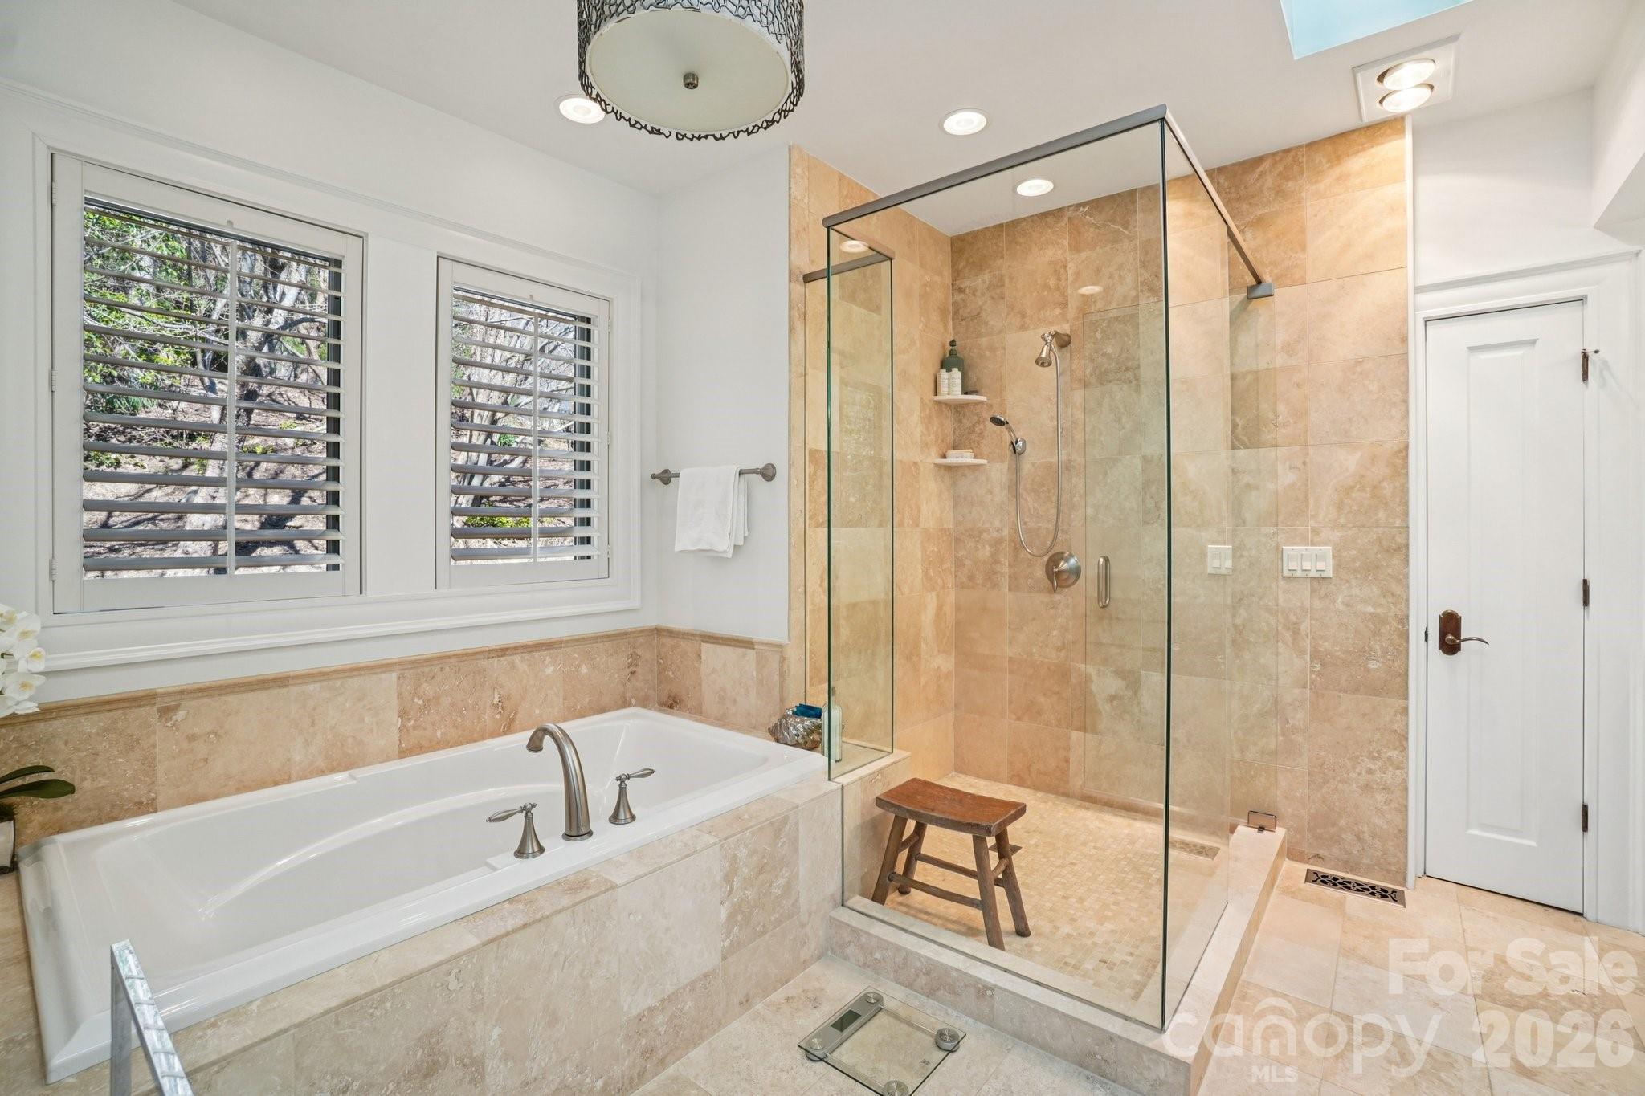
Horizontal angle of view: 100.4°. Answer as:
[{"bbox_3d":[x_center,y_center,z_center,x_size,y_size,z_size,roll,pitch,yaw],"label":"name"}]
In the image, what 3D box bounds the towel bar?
[{"bbox_3d":[-0.474,-0.301,2.816,0.670,0.070,0.080,0,0,40],"label":"towel bar"}]

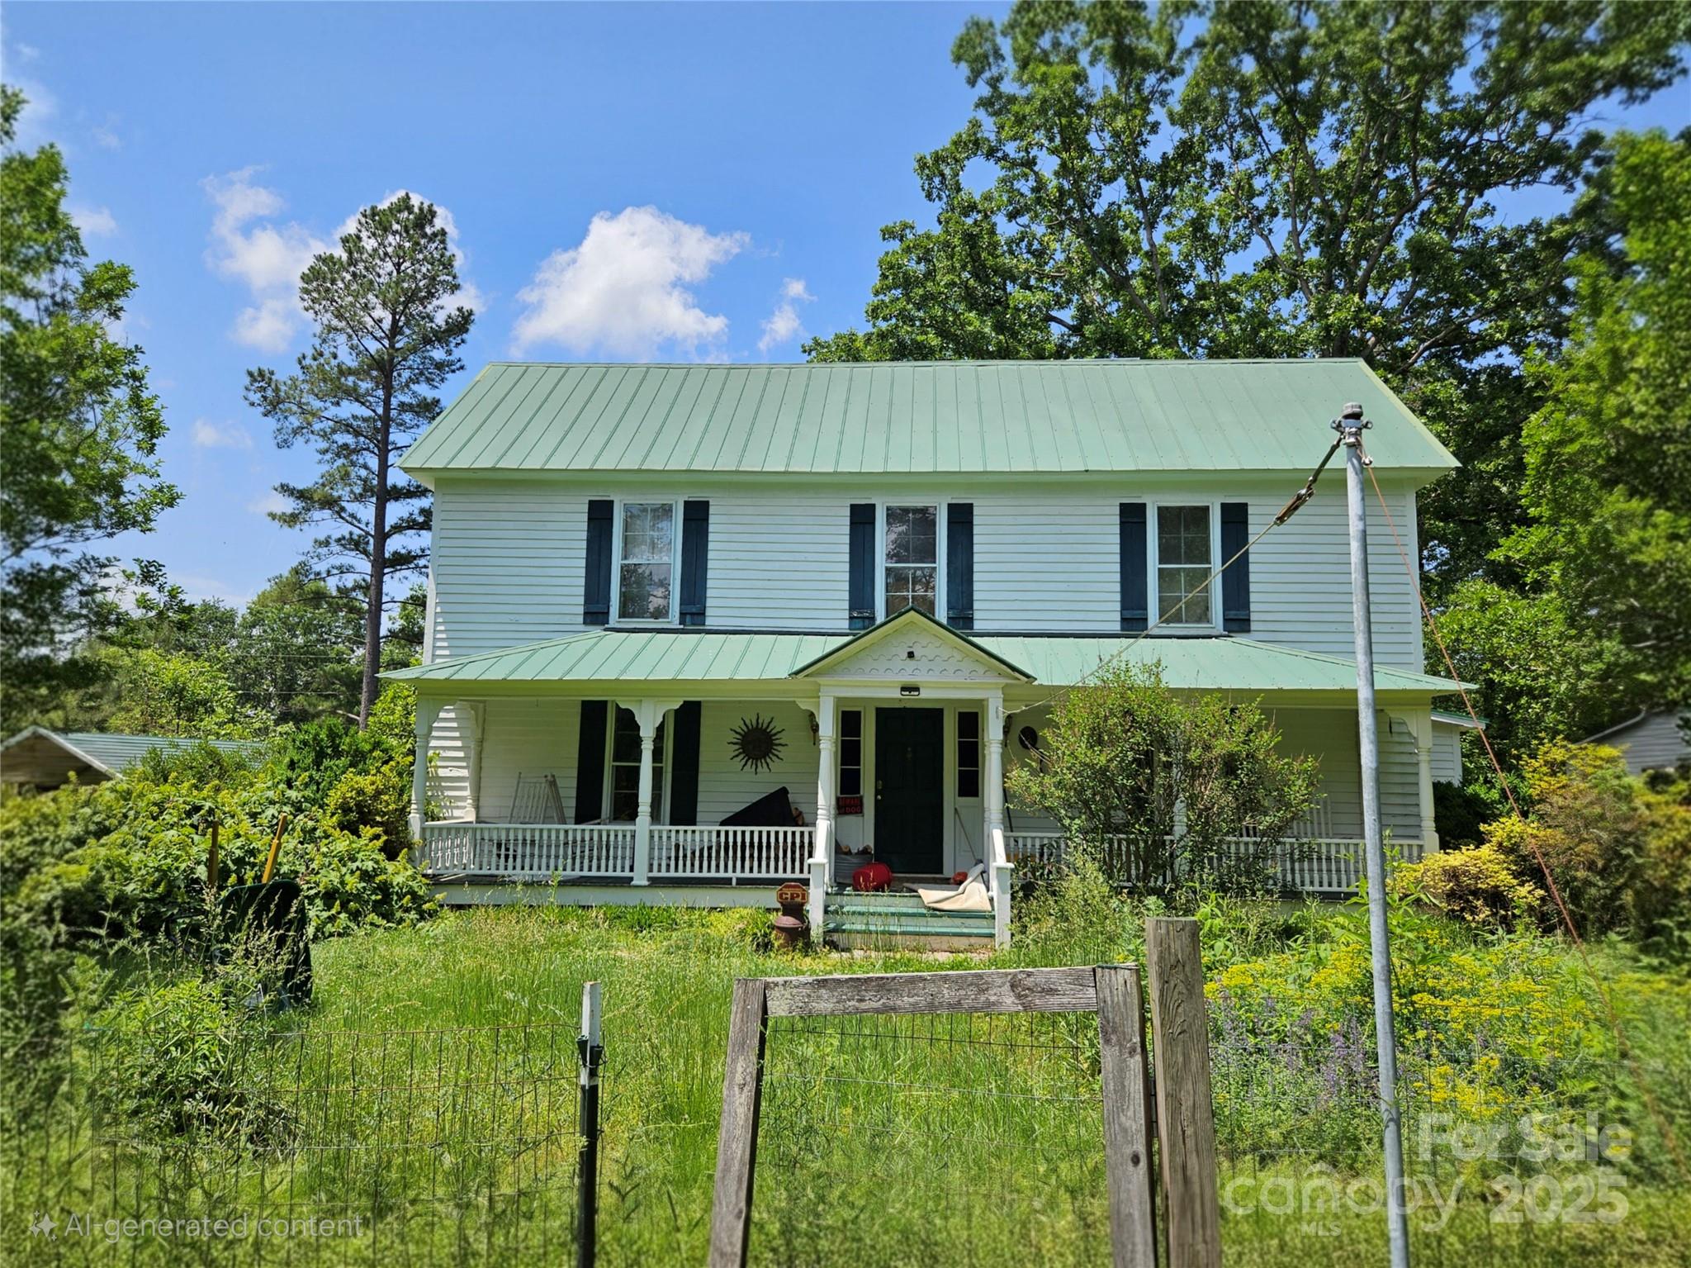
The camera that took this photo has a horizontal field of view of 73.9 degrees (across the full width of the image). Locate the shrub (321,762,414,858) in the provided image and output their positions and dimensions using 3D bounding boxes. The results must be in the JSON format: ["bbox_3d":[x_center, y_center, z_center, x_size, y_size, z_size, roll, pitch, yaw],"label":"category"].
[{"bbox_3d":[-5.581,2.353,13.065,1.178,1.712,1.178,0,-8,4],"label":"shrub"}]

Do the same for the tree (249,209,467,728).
[{"bbox_3d":[-15.919,-4.302,35.902,7.307,20.726,6.941,0,-8,4],"label":"tree"}]

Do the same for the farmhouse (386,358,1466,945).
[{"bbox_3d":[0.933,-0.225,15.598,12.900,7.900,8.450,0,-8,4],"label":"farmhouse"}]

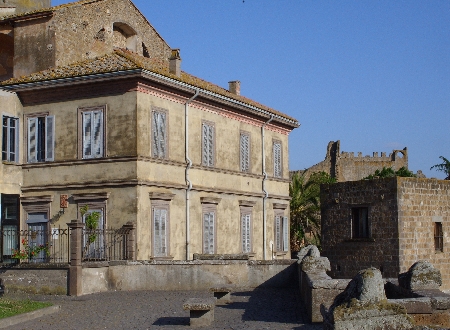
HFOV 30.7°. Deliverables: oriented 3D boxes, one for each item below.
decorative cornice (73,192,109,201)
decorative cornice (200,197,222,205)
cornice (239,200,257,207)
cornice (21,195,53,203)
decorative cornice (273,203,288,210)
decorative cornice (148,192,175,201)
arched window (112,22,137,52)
[{"bbox_3d":[-5.359,1.254,32.865,1.730,0.245,0.200,-3,-6,27],"label":"decorative cornice"},{"bbox_3d":[-0.609,1.639,37.350,0.200,0.245,1.680,-3,-6,27],"label":"decorative cornice"},{"bbox_3d":[1.140,1.945,40.810,0.200,0.245,1.640,-3,-6,27],"label":"cornice"},{"bbox_3d":[-7.821,1.421,34.095,1.580,0.245,0.200,-3,-6,27],"label":"cornice"},{"bbox_3d":[3.035,2.270,44.559,0.200,0.245,1.600,-3,-6,27],"label":"decorative cornice"},{"bbox_3d":[-2.536,1.293,33.537,0.200,0.245,1.700,-3,-6,27],"label":"decorative cornice"},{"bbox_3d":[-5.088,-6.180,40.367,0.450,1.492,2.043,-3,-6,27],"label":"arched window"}]

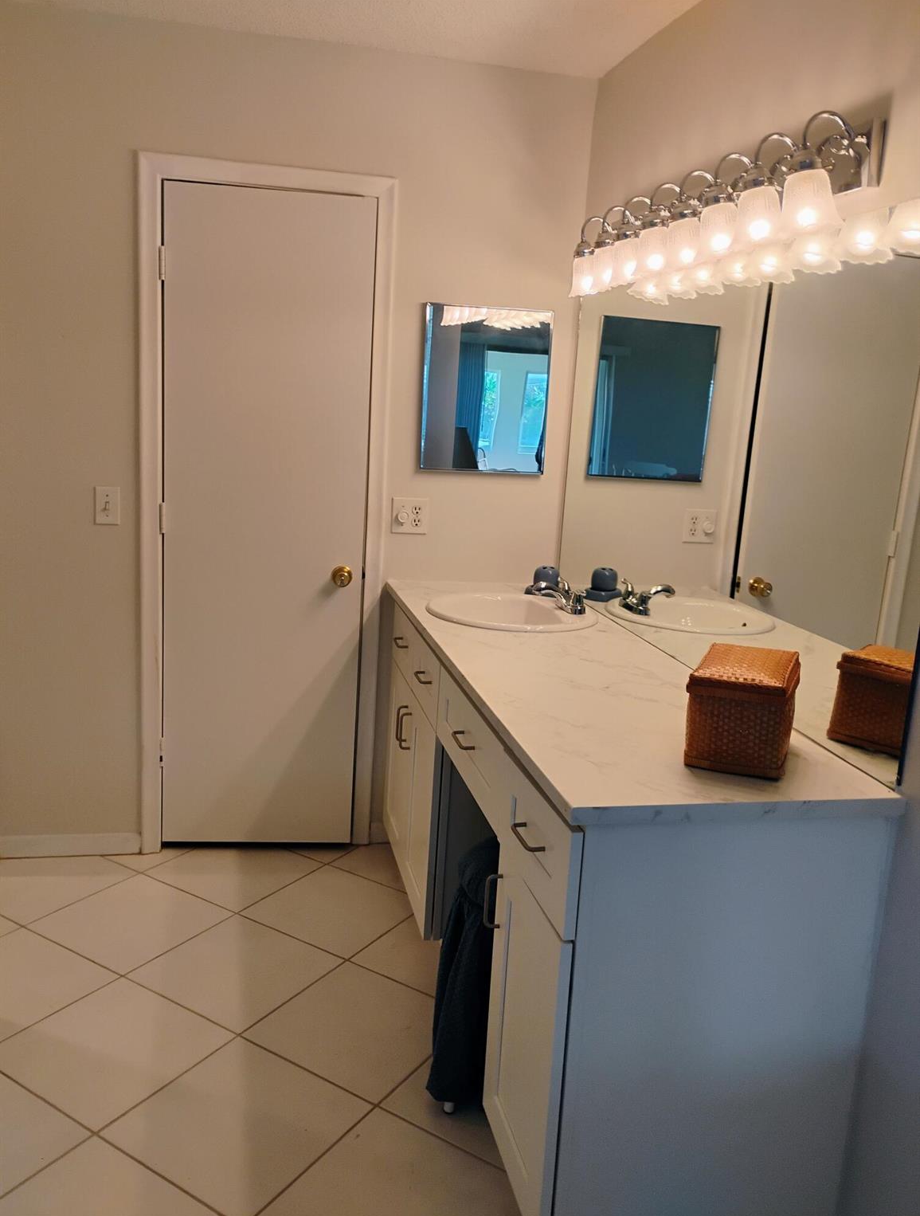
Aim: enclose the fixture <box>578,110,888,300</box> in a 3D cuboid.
[{"bbox_3d":[0.491,-0.861,2.233,0.180,0.213,1.250,1,11,-13],"label":"fixture"}]

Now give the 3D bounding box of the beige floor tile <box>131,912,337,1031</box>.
[{"bbox_3d":[-0.582,0.948,2.595,0.400,0.010,0.400,10,13,31],"label":"beige floor tile"}]

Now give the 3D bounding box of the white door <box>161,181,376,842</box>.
[{"bbox_3d":[-0.601,-0.222,3.077,0.612,2.022,0.040,2,11,-7],"label":"white door"}]

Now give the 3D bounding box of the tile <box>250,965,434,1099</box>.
[{"bbox_3d":[-0.240,1.009,2.387,0.400,0.010,0.400,10,13,31],"label":"tile"}]

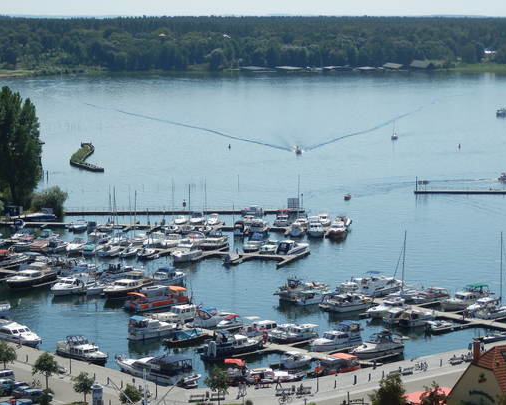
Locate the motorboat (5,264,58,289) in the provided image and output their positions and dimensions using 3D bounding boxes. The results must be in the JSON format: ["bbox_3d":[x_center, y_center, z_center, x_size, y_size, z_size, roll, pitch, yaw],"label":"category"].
[{"bbox_3d":[-41.385,13.965,281.937,3.500,2.800,11.200,4,8,32],"label":"motorboat"}]

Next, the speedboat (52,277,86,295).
[{"bbox_3d":[-34.800,15.596,282.746,2.750,2.600,7.700,6,10,42],"label":"speedboat"}]

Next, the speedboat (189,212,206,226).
[{"bbox_3d":[-13.349,3.789,363.809,2.700,2.700,7.000,1,7,10],"label":"speedboat"}]

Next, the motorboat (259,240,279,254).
[{"bbox_3d":[4.510,10.710,367.560,2.660,2.460,7.540,4,8,26],"label":"motorboat"}]

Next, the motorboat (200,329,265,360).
[{"bbox_3d":[-2.828,20.716,225.060,10.800,3.500,3.400,-7,10,-43],"label":"motorboat"}]

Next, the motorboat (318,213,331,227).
[{"bbox_3d":[17.300,4.259,373.440,2.600,2.500,6.800,2,8,18],"label":"motorboat"}]

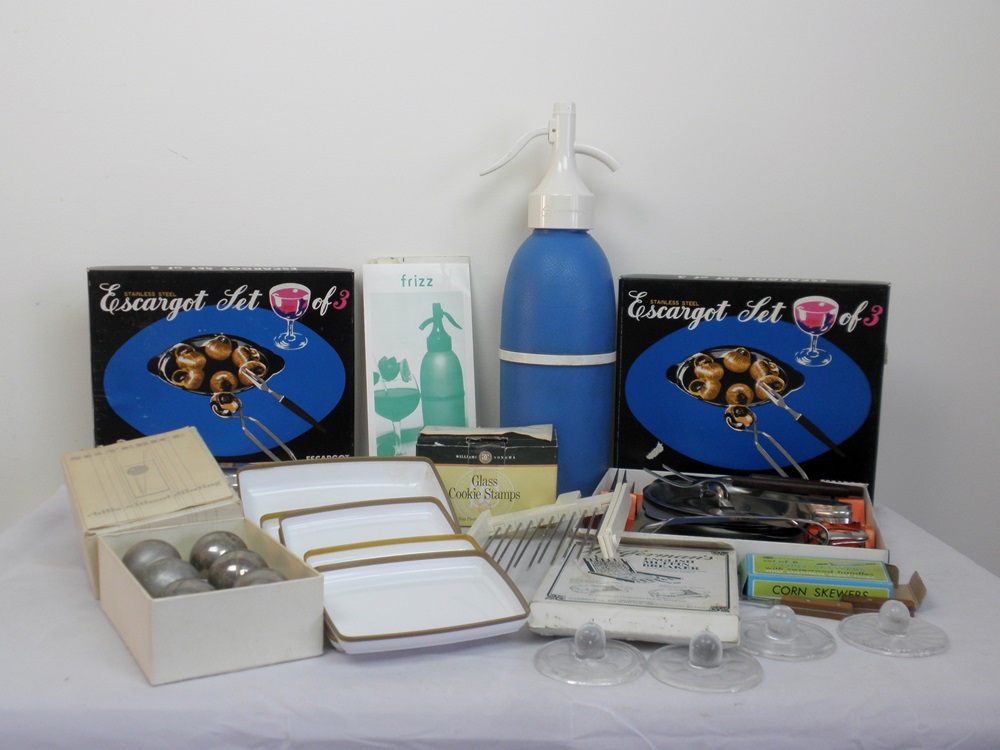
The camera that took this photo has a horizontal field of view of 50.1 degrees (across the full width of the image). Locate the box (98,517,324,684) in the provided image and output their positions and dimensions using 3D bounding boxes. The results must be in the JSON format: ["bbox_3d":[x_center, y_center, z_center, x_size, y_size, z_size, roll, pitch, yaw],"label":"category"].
[{"bbox_3d":[-0.203,0.150,0.738,0.107,0.053,0.166,-4,8,-30],"label":"box"}]

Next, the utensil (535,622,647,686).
[{"bbox_3d":[0.058,0.171,0.686,0.072,0.029,0.072,1,7,0],"label":"utensil"}]

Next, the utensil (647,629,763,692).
[{"bbox_3d":[0.130,0.173,0.677,0.072,0.029,0.072,1,7,0],"label":"utensil"}]

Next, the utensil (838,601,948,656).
[{"bbox_3d":[0.272,0.167,0.739,0.072,0.029,0.072,1,7,0],"label":"utensil"}]

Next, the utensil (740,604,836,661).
[{"bbox_3d":[0.192,0.167,0.729,0.072,0.029,0.072,1,7,0],"label":"utensil"}]

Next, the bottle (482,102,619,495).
[{"bbox_3d":[0.052,-0.078,1.134,0.151,0.413,0.125,1,7,6],"label":"bottle"}]

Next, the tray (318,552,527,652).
[{"bbox_3d":[-0.057,0.157,0.736,0.132,0.017,0.088,-3,21,-20],"label":"tray"}]

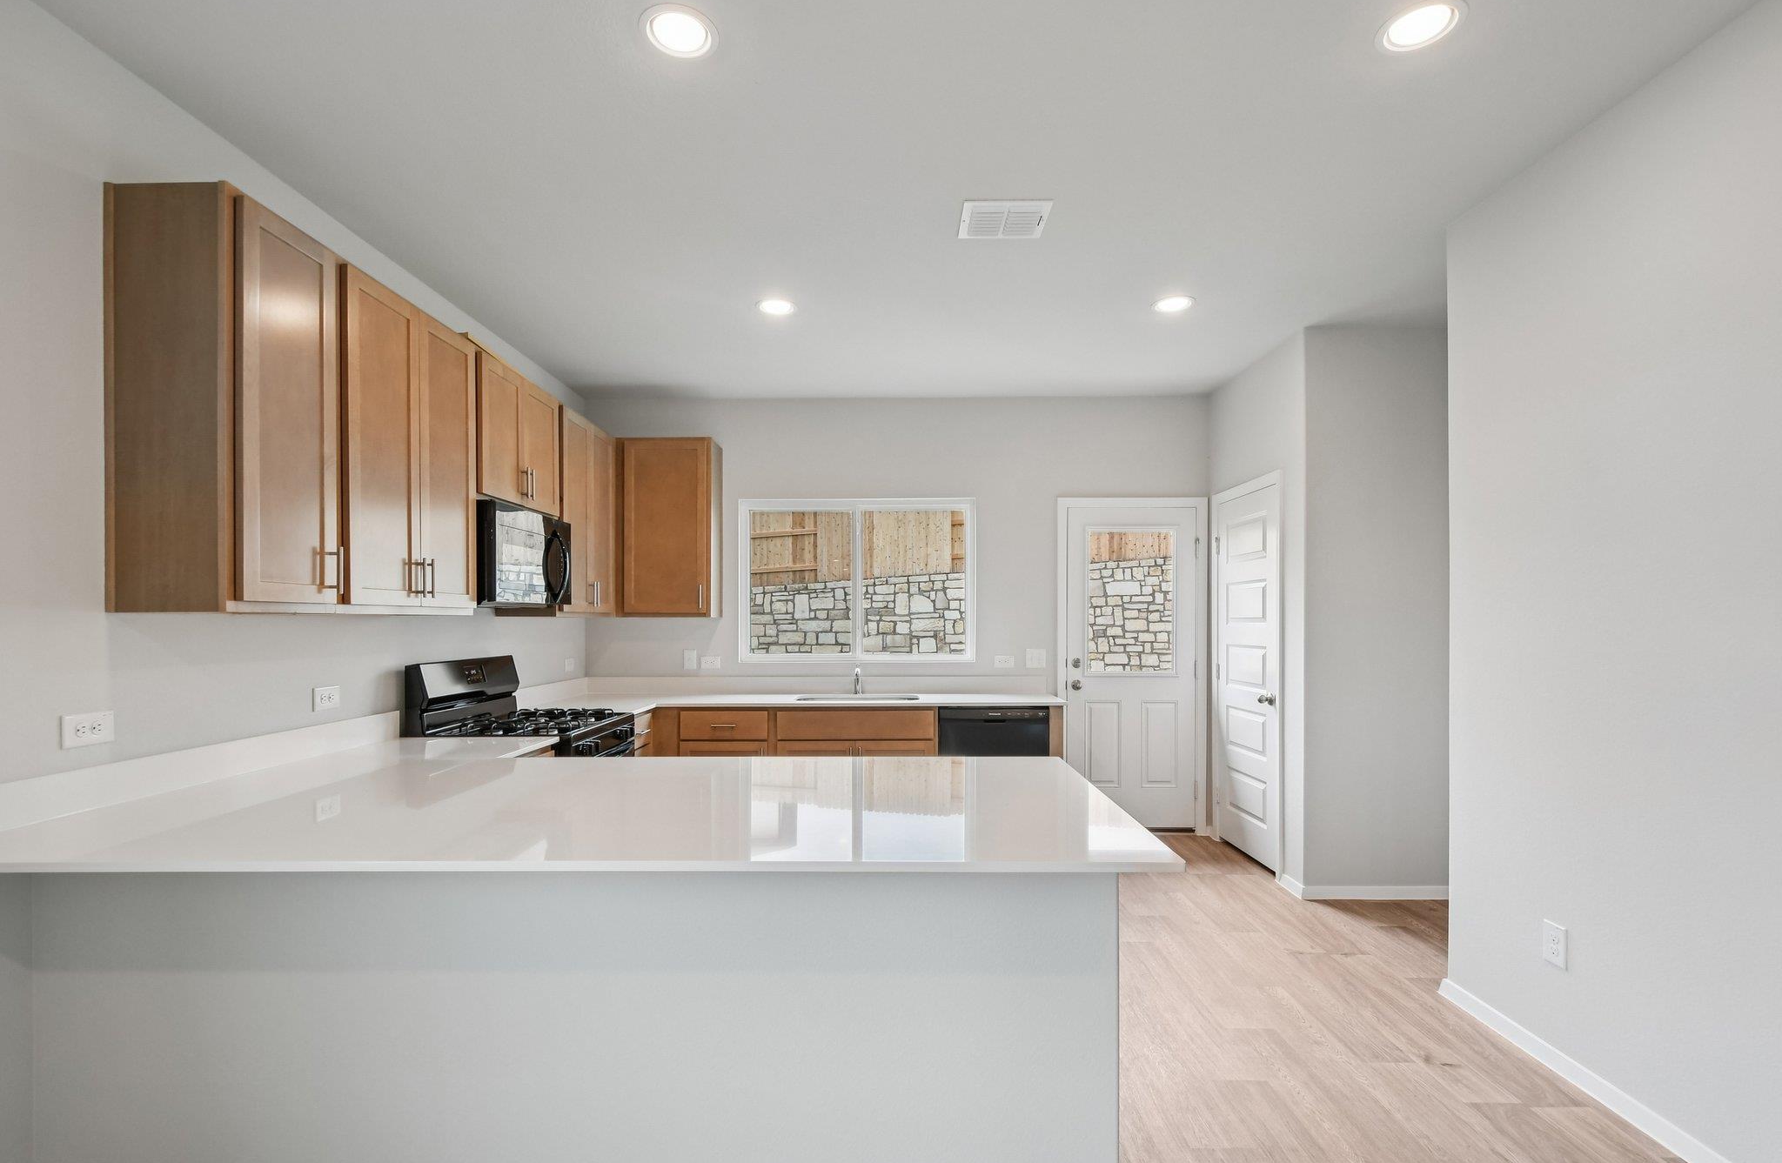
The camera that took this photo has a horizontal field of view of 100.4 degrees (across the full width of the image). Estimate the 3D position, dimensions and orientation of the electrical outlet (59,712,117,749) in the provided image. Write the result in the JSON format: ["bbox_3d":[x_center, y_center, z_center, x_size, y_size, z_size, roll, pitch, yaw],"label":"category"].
[{"bbox_3d":[-1.966,0.363,1.819,0.010,0.077,0.122,0,-1,0],"label":"electrical outlet"}]

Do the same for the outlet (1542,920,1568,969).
[{"bbox_3d":[2.011,1.100,2.247,0.010,0.123,0.080,0,-1,0],"label":"outlet"}]

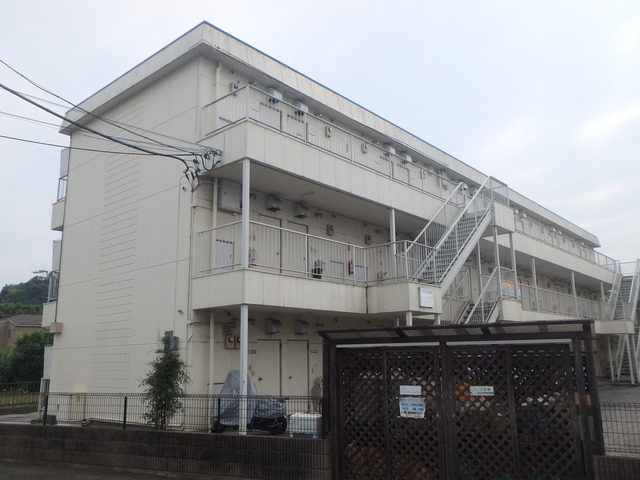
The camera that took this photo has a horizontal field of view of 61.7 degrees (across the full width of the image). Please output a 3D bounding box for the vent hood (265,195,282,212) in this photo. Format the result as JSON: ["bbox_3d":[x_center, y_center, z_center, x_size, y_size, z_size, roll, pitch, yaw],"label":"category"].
[{"bbox_3d":[-1.157,-0.929,13.484,0.250,0.350,0.280,-11,-16,40],"label":"vent hood"}]

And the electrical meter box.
[{"bbox_3d":[-2.068,-1.022,12.493,0.180,0.730,0.580,-11,-16,40],"label":"electrical meter box"}]

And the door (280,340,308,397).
[{"bbox_3d":[-0.530,3.431,13.432,0.080,1.820,0.800,-11,-16,40],"label":"door"}]

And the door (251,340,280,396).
[{"bbox_3d":[-1.188,3.285,12.695,0.080,1.820,0.800,-11,-16,40],"label":"door"}]

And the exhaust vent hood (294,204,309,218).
[{"bbox_3d":[-0.488,-0.789,14.267,0.270,0.330,0.290,-11,-16,40],"label":"exhaust vent hood"}]

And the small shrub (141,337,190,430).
[{"bbox_3d":[-3.054,2.837,10.600,0.820,1.800,0.860,-11,-16,40],"label":"small shrub"}]

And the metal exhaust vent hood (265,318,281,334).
[{"bbox_3d":[-1.162,2.135,13.275,0.250,0.320,0.300,-11,-16,40],"label":"metal exhaust vent hood"}]

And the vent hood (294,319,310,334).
[{"bbox_3d":[-0.441,2.201,13.682,0.270,0.380,0.300,-11,-16,40],"label":"vent hood"}]

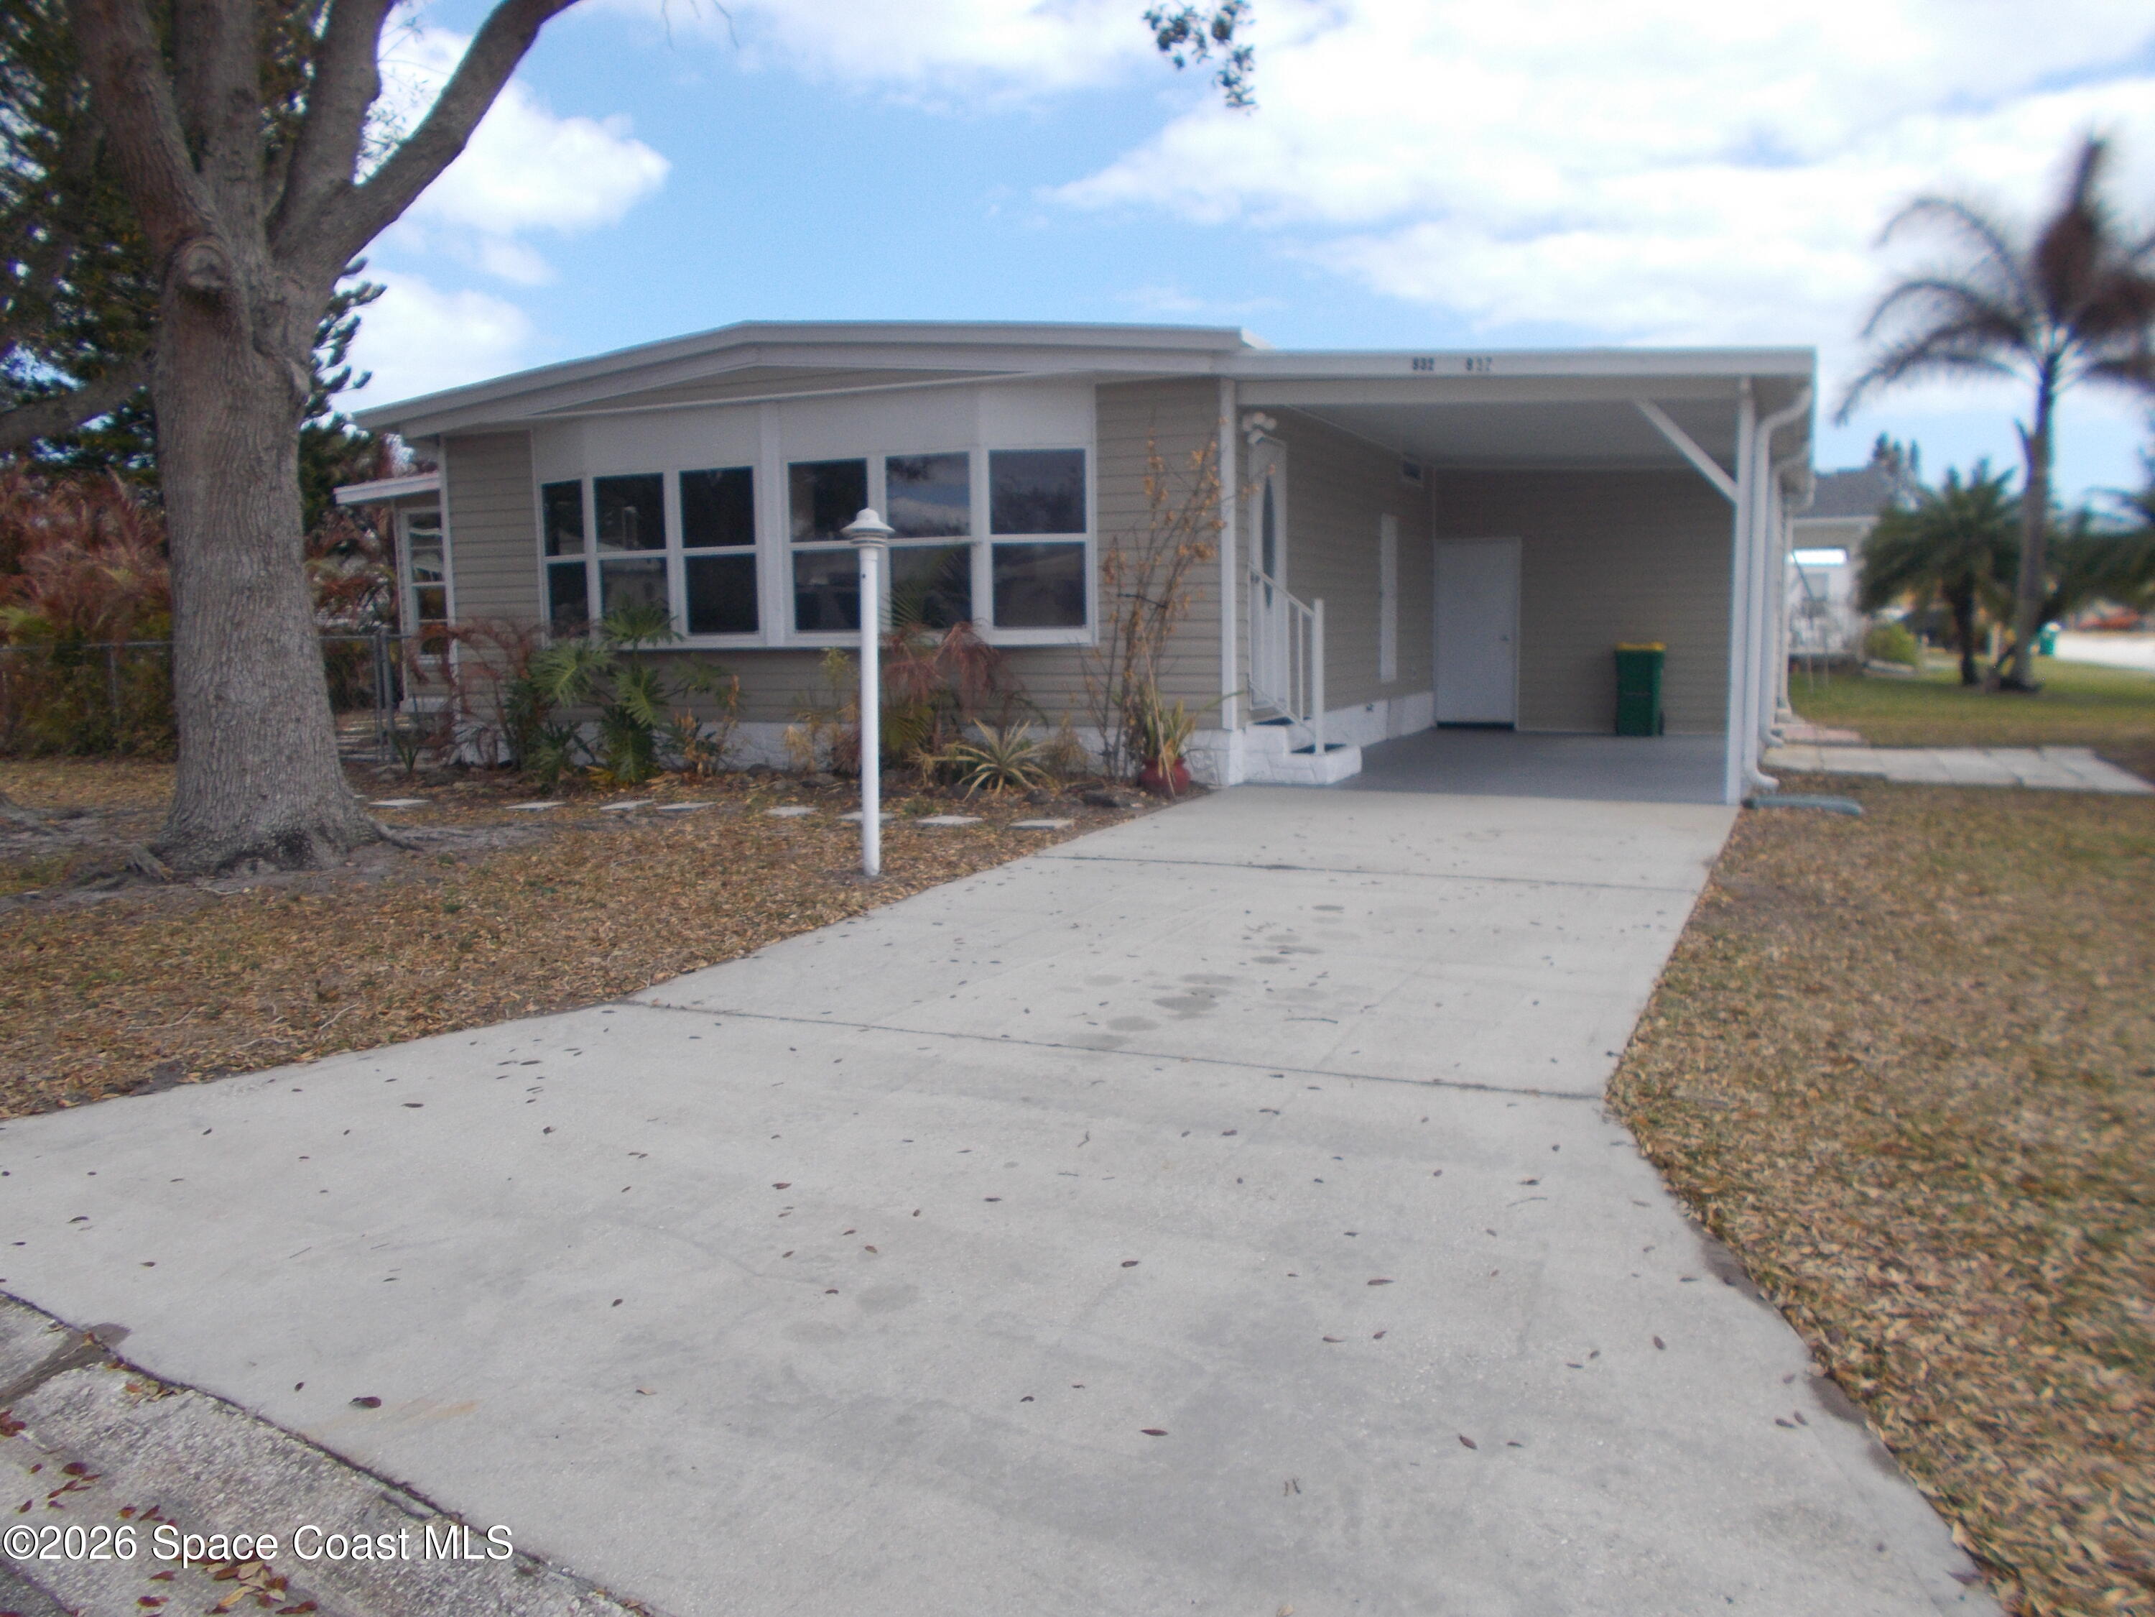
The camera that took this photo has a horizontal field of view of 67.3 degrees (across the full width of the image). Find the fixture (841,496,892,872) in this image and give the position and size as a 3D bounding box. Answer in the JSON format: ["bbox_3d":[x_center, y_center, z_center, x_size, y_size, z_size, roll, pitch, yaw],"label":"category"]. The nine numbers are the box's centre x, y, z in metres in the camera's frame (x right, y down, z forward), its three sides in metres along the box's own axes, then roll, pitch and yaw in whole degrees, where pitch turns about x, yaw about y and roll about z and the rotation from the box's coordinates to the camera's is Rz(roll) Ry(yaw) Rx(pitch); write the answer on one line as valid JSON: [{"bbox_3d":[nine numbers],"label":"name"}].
[{"bbox_3d":[-1.026,-0.555,7.957,0.290,1.830,0.290,-1,6,0],"label":"fixture"}]

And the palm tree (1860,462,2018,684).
[{"bbox_3d":[14.613,-3.953,27.414,2.750,3.700,2.750,2,7,24],"label":"palm tree"}]

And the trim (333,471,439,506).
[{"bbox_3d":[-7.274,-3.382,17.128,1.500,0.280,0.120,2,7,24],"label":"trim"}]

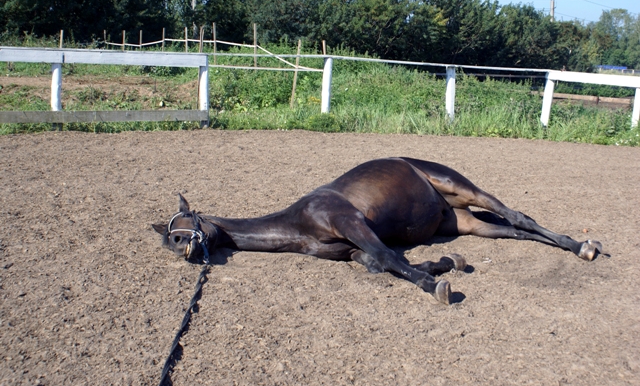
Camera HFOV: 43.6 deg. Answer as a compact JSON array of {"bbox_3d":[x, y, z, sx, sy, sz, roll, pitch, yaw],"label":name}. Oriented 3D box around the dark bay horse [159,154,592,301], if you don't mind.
[{"bbox_3d":[0.363,0.110,5.528,2.600,0.650,2.120,-6,13,-36],"label":"dark bay horse"}]

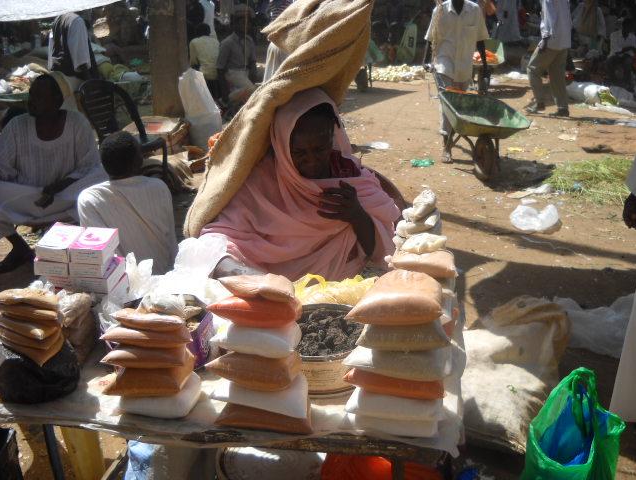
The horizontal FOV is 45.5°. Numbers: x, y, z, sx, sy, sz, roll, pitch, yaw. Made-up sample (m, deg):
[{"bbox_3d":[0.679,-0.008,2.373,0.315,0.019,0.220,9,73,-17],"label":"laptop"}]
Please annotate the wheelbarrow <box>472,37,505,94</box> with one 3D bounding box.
[{"bbox_3d":[2.482,-2.631,11.300,0.600,0.800,1.350,4,19,9],"label":"wheelbarrow"}]

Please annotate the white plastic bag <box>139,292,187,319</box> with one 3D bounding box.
[{"bbox_3d":[-0.347,0.146,1.690,0.105,0.047,0.085,3,19,5],"label":"white plastic bag"}]

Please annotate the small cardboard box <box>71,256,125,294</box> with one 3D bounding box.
[{"bbox_3d":[-0.647,0.102,2.247,0.105,0.047,0.165,2,20,2],"label":"small cardboard box"}]

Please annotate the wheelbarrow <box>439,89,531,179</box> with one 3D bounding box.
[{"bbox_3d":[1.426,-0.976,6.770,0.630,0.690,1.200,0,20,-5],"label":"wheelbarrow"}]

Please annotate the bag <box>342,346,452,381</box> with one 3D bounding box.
[{"bbox_3d":[0.171,0.238,1.605,0.205,0.060,0.165,5,20,10],"label":"bag"}]

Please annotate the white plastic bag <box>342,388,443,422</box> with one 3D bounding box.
[{"bbox_3d":[0.166,0.313,1.641,0.200,0.055,0.180,3,19,7],"label":"white plastic bag"}]

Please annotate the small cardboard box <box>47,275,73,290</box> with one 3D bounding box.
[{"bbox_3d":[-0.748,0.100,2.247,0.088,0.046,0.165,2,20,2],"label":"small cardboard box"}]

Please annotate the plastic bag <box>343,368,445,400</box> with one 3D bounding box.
[{"bbox_3d":[0.163,0.273,1.627,0.200,0.050,0.180,3,19,7],"label":"plastic bag"}]

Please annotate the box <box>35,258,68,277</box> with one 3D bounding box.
[{"bbox_3d":[-0.735,0.052,2.203,0.090,0.043,0.185,2,19,4],"label":"box"}]

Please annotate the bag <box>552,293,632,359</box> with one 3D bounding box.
[{"bbox_3d":[1.345,0.410,3.633,0.430,0.200,0.300,3,20,5],"label":"bag"}]

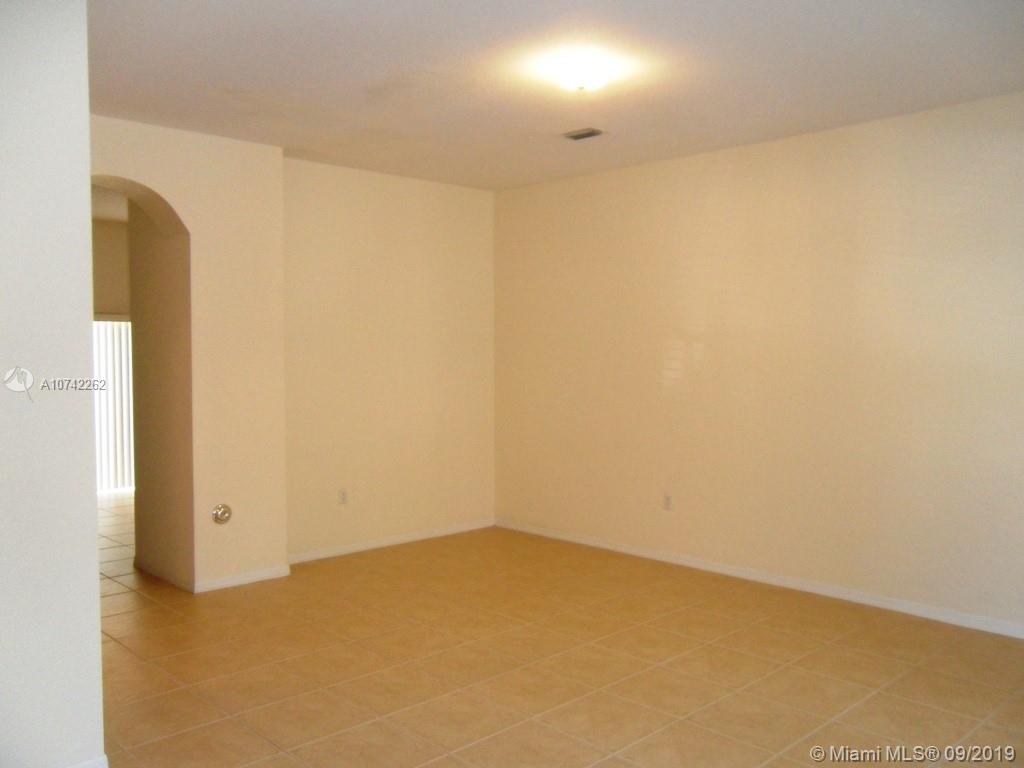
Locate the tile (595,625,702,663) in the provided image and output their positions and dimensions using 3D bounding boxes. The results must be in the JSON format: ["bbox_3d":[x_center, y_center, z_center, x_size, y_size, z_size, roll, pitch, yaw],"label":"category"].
[{"bbox_3d":[0.733,1.390,4.408,0.443,0.012,0.443,-1,1,-44],"label":"tile"}]

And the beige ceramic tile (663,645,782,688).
[{"bbox_3d":[1.042,1.394,4.084,0.443,0.012,0.443,-1,1,-44],"label":"beige ceramic tile"}]

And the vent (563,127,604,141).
[{"bbox_3d":[0.461,-1.610,5.335,0.165,0.025,0.260,-2,3,-44],"label":"vent"}]

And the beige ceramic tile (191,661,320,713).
[{"bbox_3d":[-1.178,1.412,3.822,0.443,0.012,0.443,-1,1,-44],"label":"beige ceramic tile"}]

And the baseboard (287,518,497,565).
[{"bbox_3d":[-0.940,1.256,6.651,2.123,0.077,0.015,-2,3,-43],"label":"baseboard"}]

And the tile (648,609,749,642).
[{"bbox_3d":[1.049,1.366,4.723,0.444,0.010,0.444,-2,3,-44],"label":"tile"}]

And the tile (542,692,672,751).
[{"bbox_3d":[0.396,1.412,3.470,0.444,0.010,0.444,-2,3,-44],"label":"tile"}]

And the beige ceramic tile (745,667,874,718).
[{"bbox_3d":[1.349,1.400,3.770,0.444,0.010,0.444,-2,3,-44],"label":"beige ceramic tile"}]

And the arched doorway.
[{"bbox_3d":[-2.452,0.057,5.047,0.904,2.589,0.280,-2,3,-44],"label":"arched doorway"}]

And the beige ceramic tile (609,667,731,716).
[{"bbox_3d":[0.718,1.401,3.776,0.443,0.012,0.443,-1,1,-44],"label":"beige ceramic tile"}]

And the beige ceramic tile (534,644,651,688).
[{"bbox_3d":[0.410,1.397,4.099,0.443,0.012,0.443,-1,1,-44],"label":"beige ceramic tile"}]

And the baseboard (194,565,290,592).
[{"bbox_3d":[-1.844,1.335,5.704,0.695,0.083,0.015,-1,1,-44],"label":"baseboard"}]

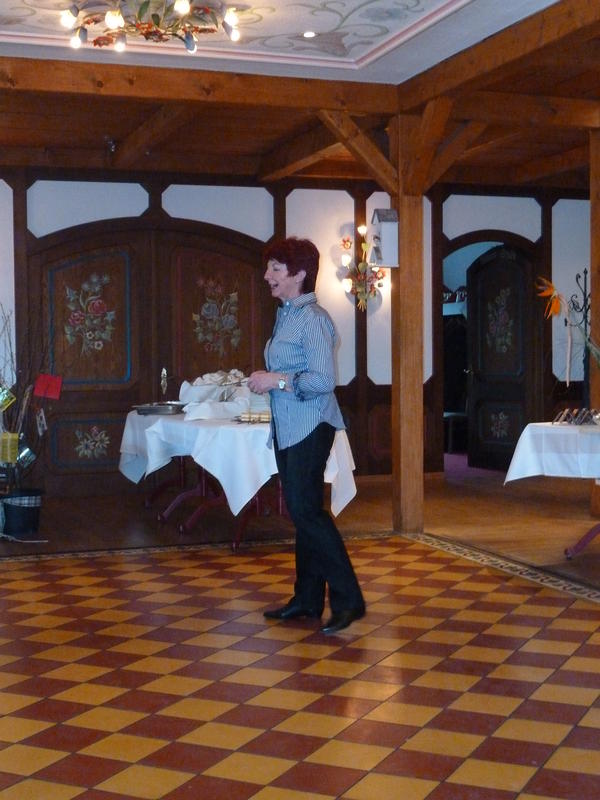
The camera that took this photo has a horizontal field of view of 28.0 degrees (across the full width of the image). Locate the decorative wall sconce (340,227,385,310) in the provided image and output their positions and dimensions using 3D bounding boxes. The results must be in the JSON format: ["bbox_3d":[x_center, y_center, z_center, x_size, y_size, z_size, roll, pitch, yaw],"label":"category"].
[{"bbox_3d":[0.568,-1.192,10.931,0.406,0.790,0.200,-1,2,-19],"label":"decorative wall sconce"}]

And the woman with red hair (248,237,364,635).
[{"bbox_3d":[0.028,0.130,5.086,0.440,1.625,0.470,-1,2,-17],"label":"woman with red hair"}]

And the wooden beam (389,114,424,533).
[{"bbox_3d":[0.681,-0.467,7.599,0.154,2.615,0.146,-1,2,-19],"label":"wooden beam"}]

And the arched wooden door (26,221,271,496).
[{"bbox_3d":[-1.264,-0.393,10.437,2.184,2.288,0.100,-1,2,-19],"label":"arched wooden door"}]

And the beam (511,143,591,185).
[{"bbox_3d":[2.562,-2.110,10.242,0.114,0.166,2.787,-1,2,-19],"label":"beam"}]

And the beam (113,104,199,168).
[{"bbox_3d":[-1.025,-2.021,8.833,0.114,0.156,3.078,-1,2,-19],"label":"beam"}]

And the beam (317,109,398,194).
[{"bbox_3d":[0.388,-1.566,7.452,0.697,0.114,0.114,44,-12,-15],"label":"beam"}]

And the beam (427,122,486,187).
[{"bbox_3d":[0.931,-1.578,7.642,0.114,0.697,0.114,46,-12,-15],"label":"beam"}]

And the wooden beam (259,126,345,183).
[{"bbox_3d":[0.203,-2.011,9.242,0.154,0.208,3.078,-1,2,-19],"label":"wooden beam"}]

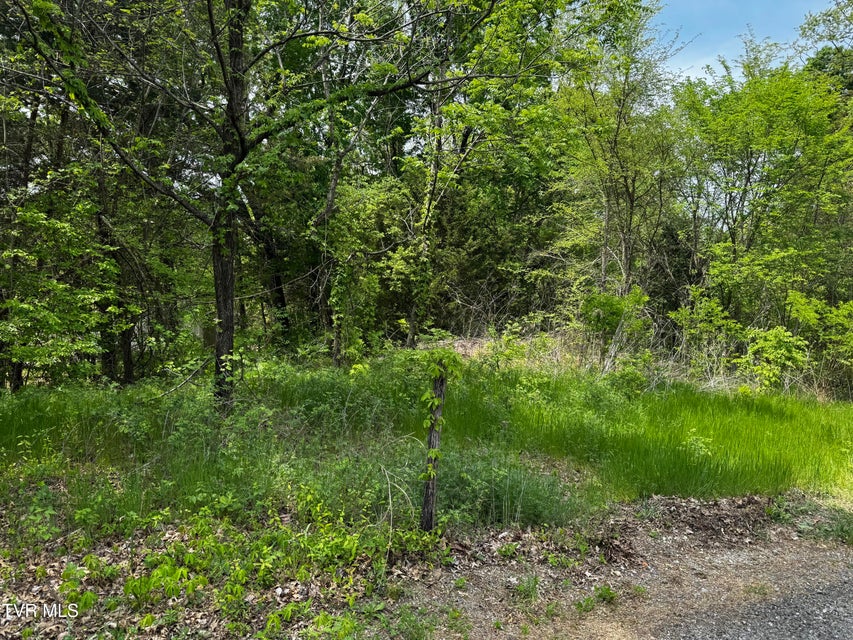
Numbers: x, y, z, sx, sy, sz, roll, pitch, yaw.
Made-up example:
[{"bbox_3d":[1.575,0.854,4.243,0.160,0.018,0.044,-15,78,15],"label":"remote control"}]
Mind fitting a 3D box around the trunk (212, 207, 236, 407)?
[{"bbox_3d":[-3.150,-0.194,9.200,0.310,3.150,0.310,1,2,0],"label":"trunk"}]

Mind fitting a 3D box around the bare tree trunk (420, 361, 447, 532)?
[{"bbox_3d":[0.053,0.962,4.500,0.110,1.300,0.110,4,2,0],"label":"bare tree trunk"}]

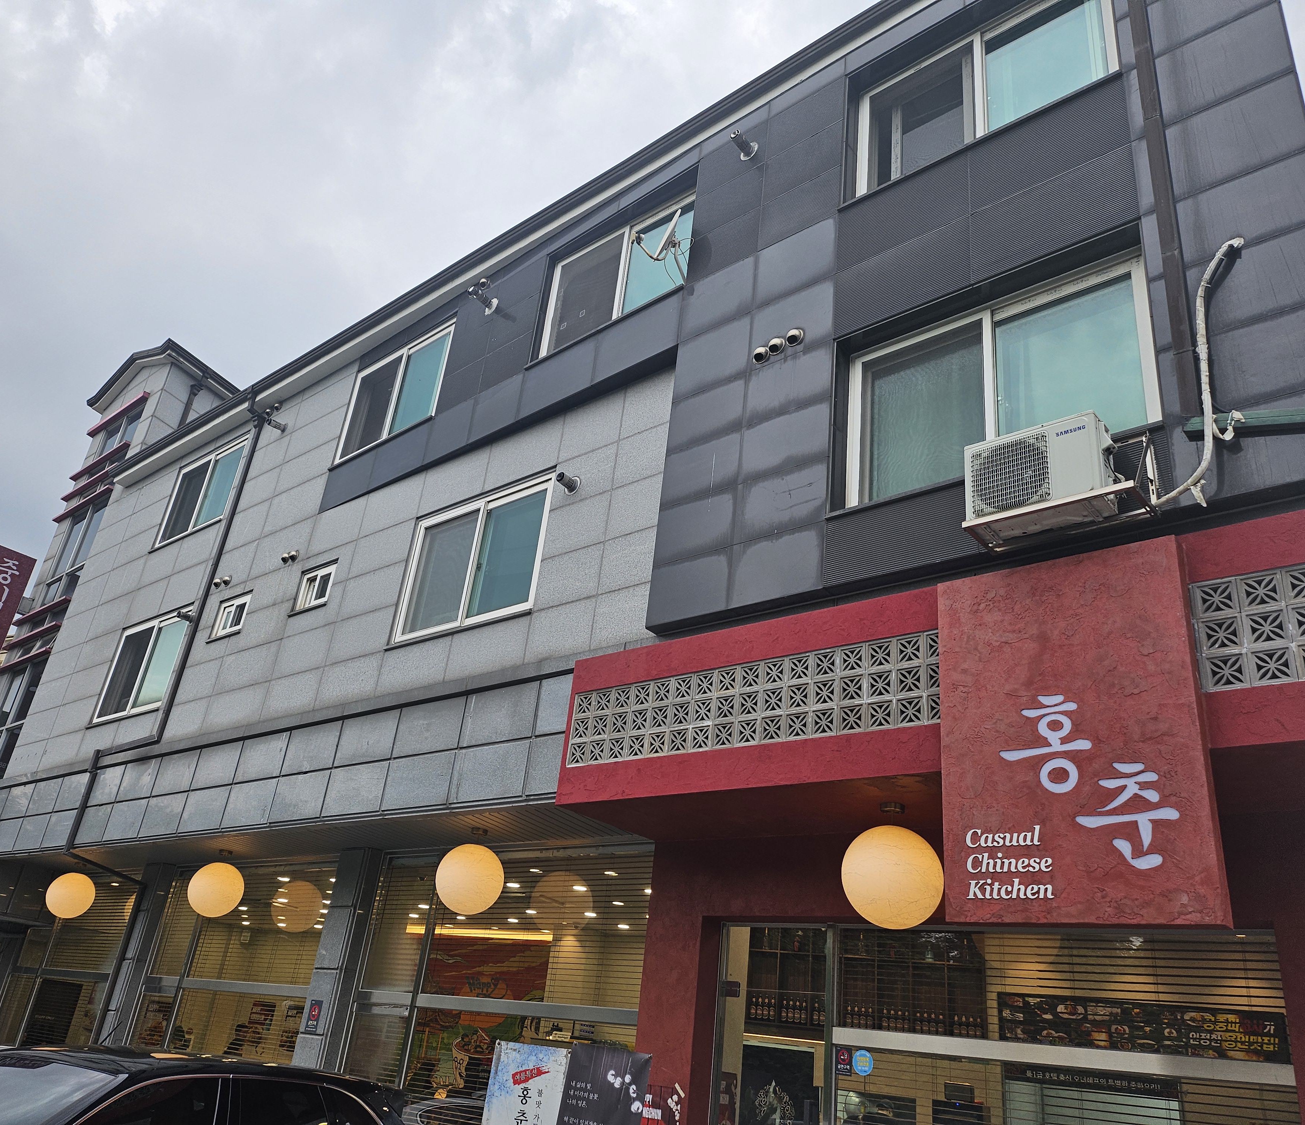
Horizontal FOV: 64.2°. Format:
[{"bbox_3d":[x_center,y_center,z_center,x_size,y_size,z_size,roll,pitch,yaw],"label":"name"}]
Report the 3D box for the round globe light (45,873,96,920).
[{"bbox_3d":[-7.993,4.587,14.316,0.610,0.610,0.610,-15,-33,38],"label":"round globe light"}]

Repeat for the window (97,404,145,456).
[{"bbox_3d":[-10.364,-2.410,20.277,1.861,0.945,0.130,-15,-33,38],"label":"window"}]

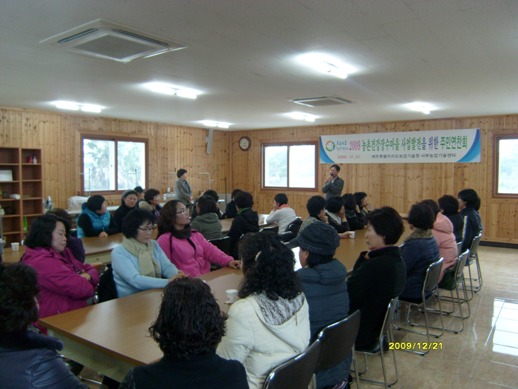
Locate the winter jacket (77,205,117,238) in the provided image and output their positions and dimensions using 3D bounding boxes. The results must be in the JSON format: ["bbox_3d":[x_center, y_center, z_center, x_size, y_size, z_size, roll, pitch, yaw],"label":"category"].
[{"bbox_3d":[-2.000,0.440,5.234,0.380,0.580,0.500,2,4,31],"label":"winter jacket"}]

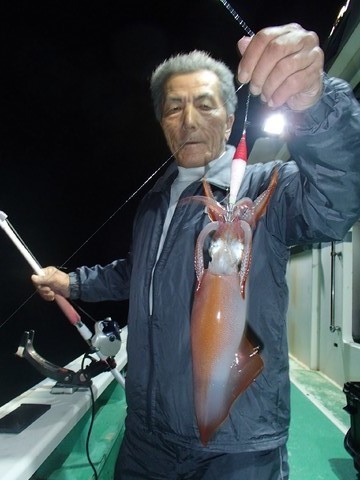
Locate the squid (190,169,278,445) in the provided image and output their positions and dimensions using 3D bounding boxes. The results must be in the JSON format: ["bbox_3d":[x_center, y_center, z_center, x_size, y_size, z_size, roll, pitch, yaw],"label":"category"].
[{"bbox_3d":[0.061,0.082,0.475,0.100,0.340,0.085,6,-6,5],"label":"squid"}]

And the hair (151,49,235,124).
[{"bbox_3d":[0.032,-0.338,0.880,0.190,0.165,0.205,2,4,12],"label":"hair"}]

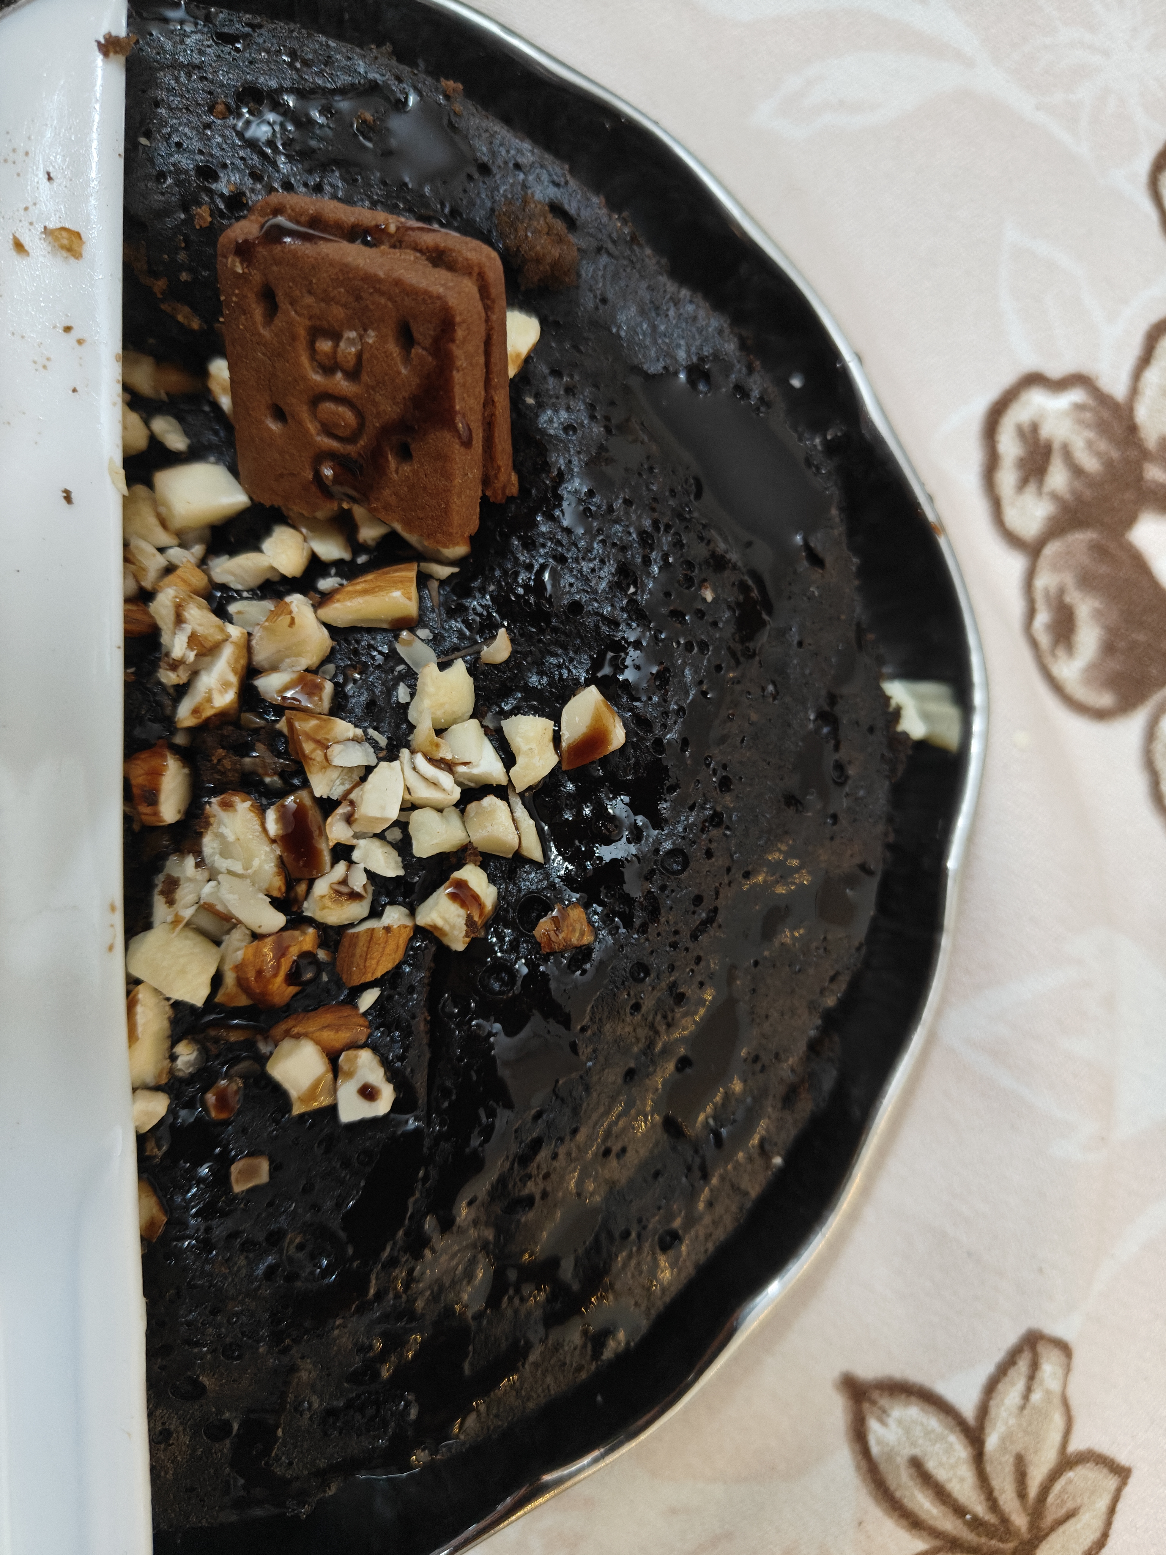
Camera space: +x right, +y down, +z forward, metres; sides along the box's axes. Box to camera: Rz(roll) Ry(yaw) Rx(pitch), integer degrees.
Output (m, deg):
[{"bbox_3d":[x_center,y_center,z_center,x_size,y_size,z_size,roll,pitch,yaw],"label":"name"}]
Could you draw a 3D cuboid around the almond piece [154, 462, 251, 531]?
[{"bbox_3d":[-0.051,-0.037,0.144,0.011,0.007,0.007,-5,84,-2],"label":"almond piece"}]

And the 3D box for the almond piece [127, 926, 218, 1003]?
[{"bbox_3d":[-0.052,0.024,0.137,0.011,0.005,0.007,22,84,1],"label":"almond piece"}]

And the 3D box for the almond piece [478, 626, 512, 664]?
[{"bbox_3d":[-0.012,-0.018,0.146,0.003,0.003,0.005,38,84,2],"label":"almond piece"}]

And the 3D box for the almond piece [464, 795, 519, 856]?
[{"bbox_3d":[-0.013,0.007,0.147,0.007,0.006,0.007,20,85,2],"label":"almond piece"}]

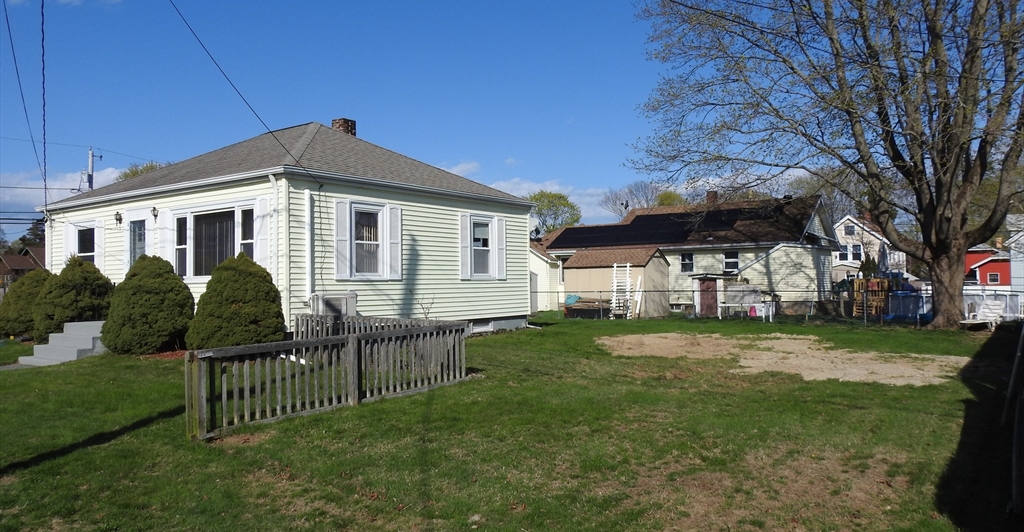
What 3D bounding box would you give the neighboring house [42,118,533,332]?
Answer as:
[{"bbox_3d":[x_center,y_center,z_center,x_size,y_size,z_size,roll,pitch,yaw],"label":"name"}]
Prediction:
[{"bbox_3d":[-5.367,-0.964,17.555,9.400,5.350,7.900,-2,-2,34],"label":"neighboring house"}]

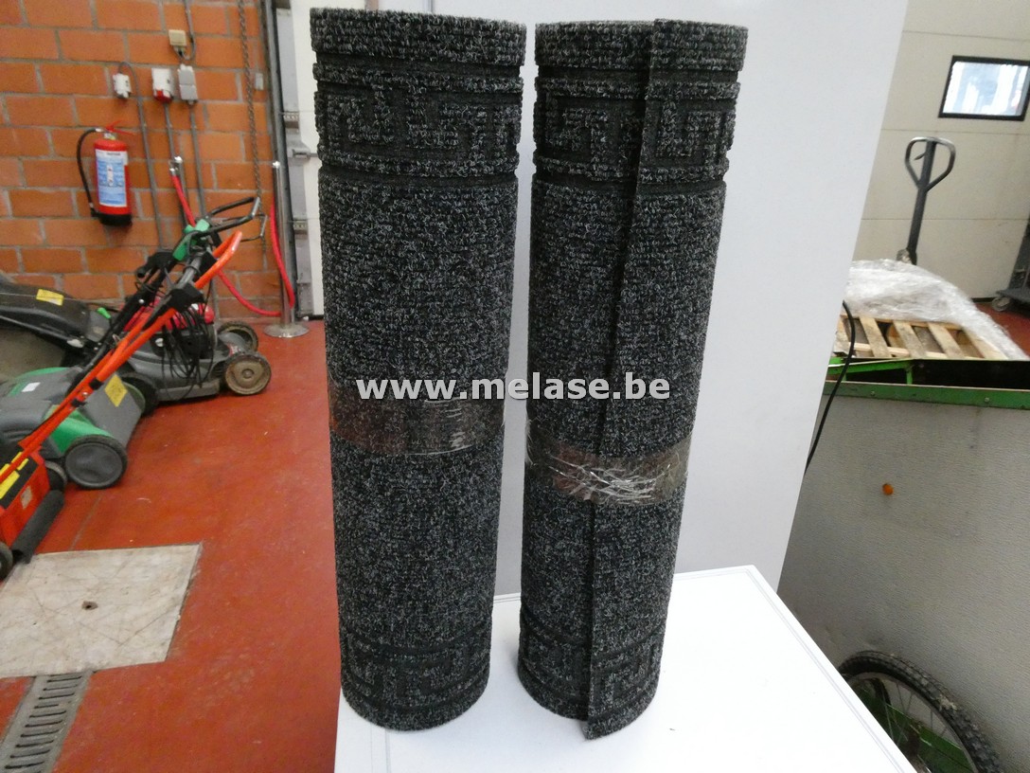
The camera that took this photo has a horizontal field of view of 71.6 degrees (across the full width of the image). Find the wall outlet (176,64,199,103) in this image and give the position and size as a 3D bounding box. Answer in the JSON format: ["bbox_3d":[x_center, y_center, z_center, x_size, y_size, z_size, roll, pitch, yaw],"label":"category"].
[{"bbox_3d":[-1.689,-1.559,3.690,0.071,0.178,0.060,-3,23,-14],"label":"wall outlet"}]

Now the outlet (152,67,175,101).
[{"bbox_3d":[-1.797,-1.540,3.649,0.075,0.153,0.085,-3,23,-14],"label":"outlet"}]

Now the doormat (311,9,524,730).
[{"bbox_3d":[-0.084,0.015,0.618,0.150,0.605,0.150,3,23,0],"label":"doormat"}]

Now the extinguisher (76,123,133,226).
[{"bbox_3d":[-2.106,-1.101,3.695,0.250,0.505,0.170,1,22,-15],"label":"extinguisher"}]

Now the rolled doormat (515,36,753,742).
[{"bbox_3d":[0.083,0.020,0.624,0.145,0.605,0.145,1,25,1],"label":"rolled doormat"}]

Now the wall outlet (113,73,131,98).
[{"bbox_3d":[-1.992,-1.523,3.623,0.061,0.112,0.058,-3,23,-14],"label":"wall outlet"}]

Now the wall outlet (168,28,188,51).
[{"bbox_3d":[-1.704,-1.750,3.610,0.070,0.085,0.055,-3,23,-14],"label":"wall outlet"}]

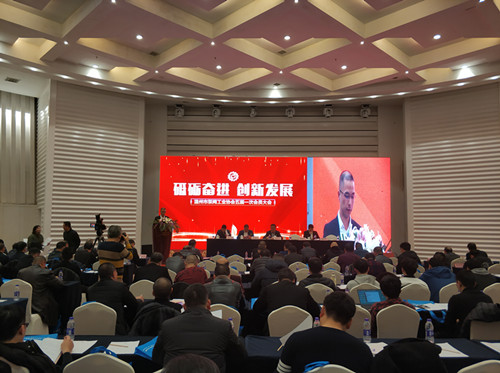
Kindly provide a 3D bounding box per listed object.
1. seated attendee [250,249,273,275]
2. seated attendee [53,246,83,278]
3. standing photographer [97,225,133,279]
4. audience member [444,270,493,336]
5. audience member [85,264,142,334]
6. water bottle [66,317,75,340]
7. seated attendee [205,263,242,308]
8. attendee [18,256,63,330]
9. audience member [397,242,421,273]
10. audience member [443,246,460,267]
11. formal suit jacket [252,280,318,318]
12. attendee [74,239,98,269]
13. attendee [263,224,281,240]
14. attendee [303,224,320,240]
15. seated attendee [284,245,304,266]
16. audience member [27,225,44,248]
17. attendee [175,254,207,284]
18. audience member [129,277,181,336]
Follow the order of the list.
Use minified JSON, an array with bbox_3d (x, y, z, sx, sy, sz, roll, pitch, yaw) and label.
[{"bbox_3d":[0.218,1.738,6.845,0.540,1.260,0.780,0,-6,0],"label":"seated attendee"},{"bbox_3d":[-3.253,1.714,6.865,0.540,1.260,0.780,-1,-6,12],"label":"seated attendee"},{"bbox_3d":[-2.296,1.503,6.431,0.560,1.680,0.480,-2,-6,20],"label":"standing photographer"},{"bbox_3d":[2.245,1.534,4.169,0.530,1.230,0.820,3,-6,-22],"label":"audience member"},{"bbox_3d":[-1.483,1.448,4.129,0.580,1.290,0.820,-1,-6,14],"label":"audience member"},{"bbox_3d":[-1.469,1.167,3.199,0.064,0.196,0.064,0,-6,0],"label":"water bottle"},{"bbox_3d":[-0.378,1.660,5.662,0.530,1.240,0.820,0,-6,2],"label":"seated attendee"},{"bbox_3d":[-2.935,1.642,5.662,0.550,1.240,0.850,-3,-7,32],"label":"attendee"},{"bbox_3d":[3.426,1.941,8.702,0.520,1.340,0.800,3,-6,-25],"label":"audience member"},{"bbox_3d":[4.925,2.061,9.449,0.540,1.220,0.750,1,-5,-12],"label":"audience member"},{"bbox_3d":[0.402,1.380,4.270,0.700,0.690,0.520,0,-5,0],"label":"formal suit jacket"},{"bbox_3d":[-3.697,1.936,8.757,0.560,1.340,0.750,-1,-5,8],"label":"attendee"},{"bbox_3d":[0.801,1.984,13.570,0.580,1.250,0.750,0,-6,0],"label":"attendee"},{"bbox_3d":[1.943,1.829,12.282,0.520,1.250,0.720,0,-6,0],"label":"attendee"},{"bbox_3d":[1.040,1.980,8.854,0.550,1.270,0.750,0,-5,-3],"label":"seated attendee"},{"bbox_3d":[-5.463,1.806,9.868,0.380,1.620,0.460,-1,-6,15],"label":"audience member"},{"bbox_3d":[-0.843,1.597,5.471,0.520,1.260,0.800,0,-6,3],"label":"attendee"},{"bbox_3d":[-1.019,1.600,4.319,0.570,1.180,0.750,0,-5,0],"label":"audience member"}]

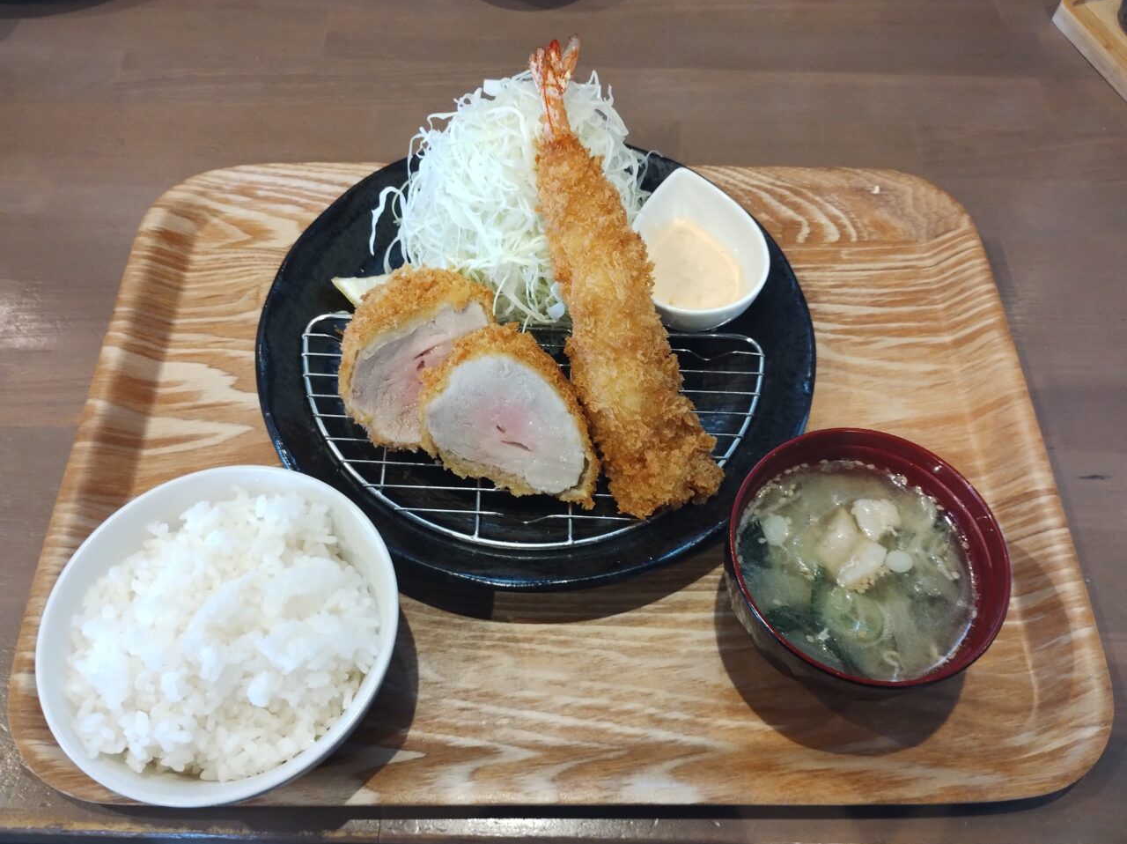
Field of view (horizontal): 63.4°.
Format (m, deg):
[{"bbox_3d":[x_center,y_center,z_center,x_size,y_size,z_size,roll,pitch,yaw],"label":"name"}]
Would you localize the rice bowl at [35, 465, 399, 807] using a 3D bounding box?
[{"bbox_3d":[-0.128,0.089,0.368,0.130,0.064,0.130,0,58,0],"label":"rice bowl"}]

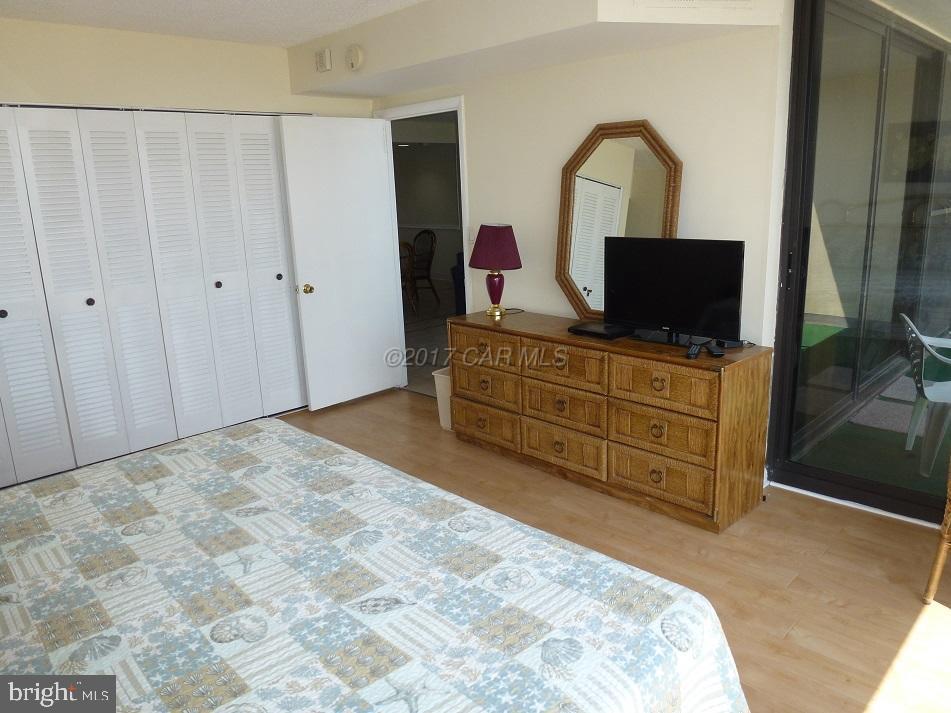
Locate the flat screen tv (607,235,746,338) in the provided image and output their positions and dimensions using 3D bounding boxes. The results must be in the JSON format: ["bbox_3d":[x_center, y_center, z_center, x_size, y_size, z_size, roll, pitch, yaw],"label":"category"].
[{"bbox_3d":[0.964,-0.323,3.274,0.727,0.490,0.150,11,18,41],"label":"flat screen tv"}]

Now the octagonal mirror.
[{"bbox_3d":[0.756,-0.702,3.587,0.045,1.080,0.765,-15,19,-42],"label":"octagonal mirror"}]

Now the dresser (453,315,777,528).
[{"bbox_3d":[0.607,0.243,3.612,0.440,0.750,1.790,-14,18,-41],"label":"dresser"}]

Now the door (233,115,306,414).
[{"bbox_3d":[-1.419,-0.581,4.524,0.295,2.021,0.035,-15,19,-42],"label":"door"}]

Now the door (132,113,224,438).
[{"bbox_3d":[-1.841,-0.467,4.127,0.295,2.006,0.035,-15,19,-42],"label":"door"}]

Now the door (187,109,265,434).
[{"bbox_3d":[-1.630,-0.524,4.325,0.295,2.013,0.035,-15,19,-42],"label":"door"}]

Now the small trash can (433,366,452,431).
[{"bbox_3d":[-0.091,0.279,4.379,0.300,0.370,0.250,-14,18,-41],"label":"small trash can"}]

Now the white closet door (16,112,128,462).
[{"bbox_3d":[-2.259,-0.349,3.736,0.295,1.989,0.035,-15,19,-42],"label":"white closet door"}]

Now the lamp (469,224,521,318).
[{"bbox_3d":[0.125,-0.531,4.088,0.325,0.550,0.325,-2,14,0],"label":"lamp"}]

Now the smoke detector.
[{"bbox_3d":[-0.711,-1.747,3.868,0.045,0.145,0.145,-15,19,-42],"label":"smoke detector"}]

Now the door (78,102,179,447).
[{"bbox_3d":[-2.050,-0.409,3.931,0.295,1.998,0.035,-15,19,-42],"label":"door"}]

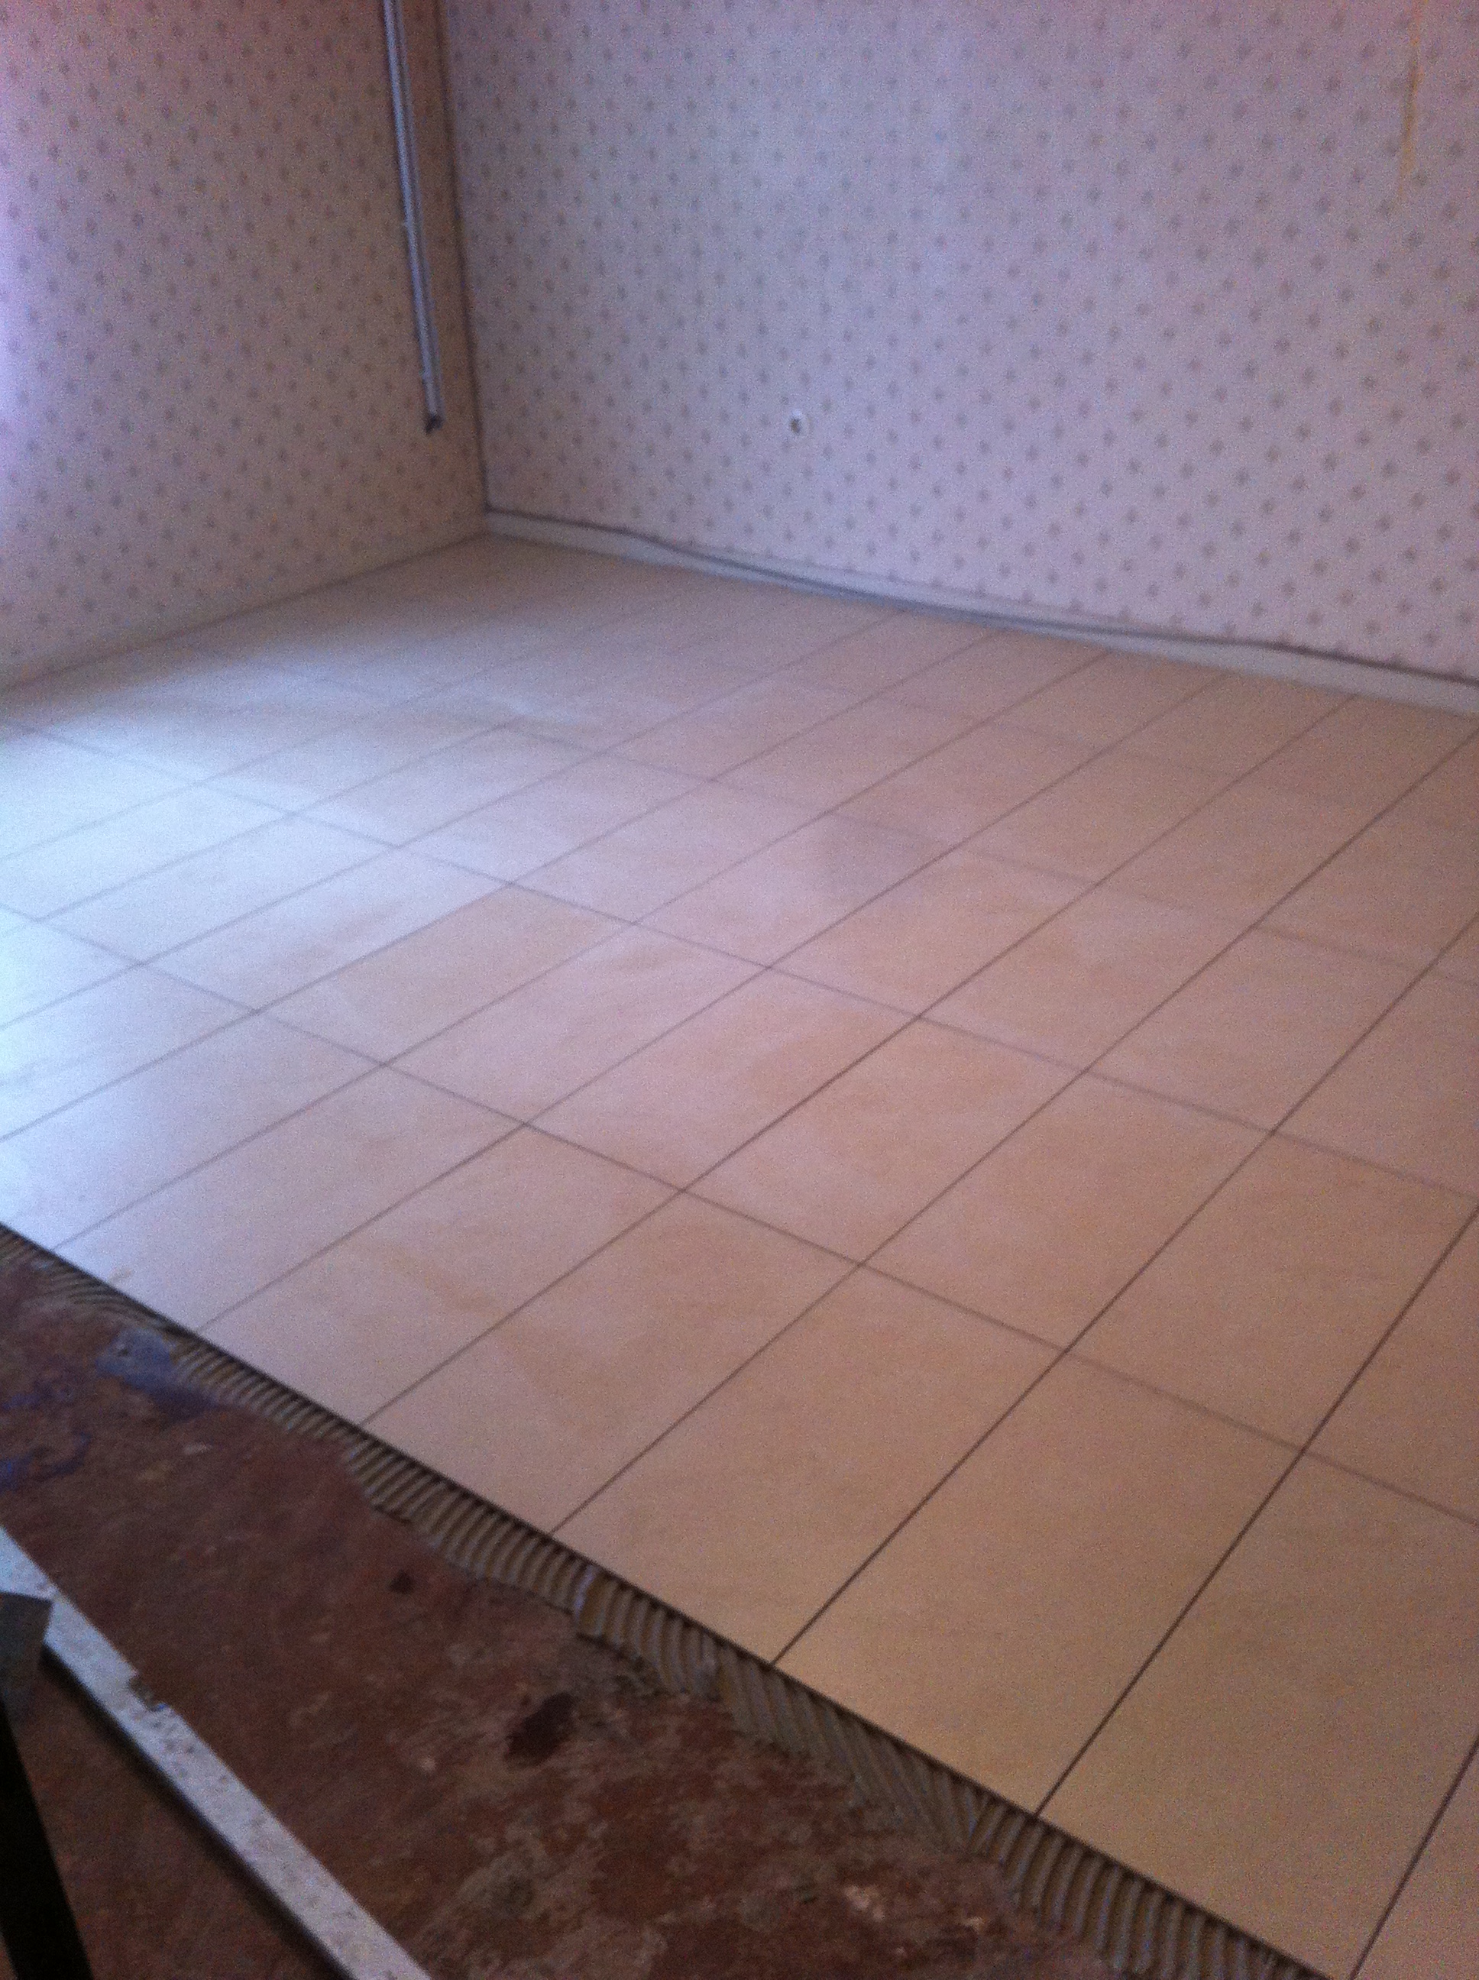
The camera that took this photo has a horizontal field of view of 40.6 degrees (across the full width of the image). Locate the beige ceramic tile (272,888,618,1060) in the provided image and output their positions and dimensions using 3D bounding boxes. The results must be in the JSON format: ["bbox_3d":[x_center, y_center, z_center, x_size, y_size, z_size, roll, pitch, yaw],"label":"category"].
[{"bbox_3d":[-0.488,-0.036,3.407,0.300,0.010,0.600,18,34,33],"label":"beige ceramic tile"}]

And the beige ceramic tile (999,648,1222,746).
[{"bbox_3d":[0.848,-0.656,4.506,0.300,0.010,0.570,19,34,33],"label":"beige ceramic tile"}]

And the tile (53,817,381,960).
[{"bbox_3d":[-0.971,-0.197,3.761,0.300,0.010,0.600,19,34,33],"label":"tile"}]

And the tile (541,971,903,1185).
[{"bbox_3d":[-0.013,0.129,3.097,0.300,0.010,0.600,19,34,33],"label":"tile"}]

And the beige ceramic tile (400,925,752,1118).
[{"bbox_3d":[-0.251,0.044,3.238,0.300,0.010,0.600,18,34,33],"label":"beige ceramic tile"}]

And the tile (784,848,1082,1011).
[{"bbox_3d":[0.360,-0.108,3.523,0.300,0.010,0.600,19,34,33],"label":"tile"}]

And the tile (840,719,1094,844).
[{"bbox_3d":[0.487,-0.425,4.098,0.300,0.010,0.600,19,34,33],"label":"tile"}]

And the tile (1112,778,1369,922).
[{"bbox_3d":[0.967,-0.263,3.766,0.300,0.010,0.600,19,34,33],"label":"tile"}]

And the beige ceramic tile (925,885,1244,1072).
[{"bbox_3d":[0.590,-0.028,3.326,0.300,0.010,0.600,18,34,33],"label":"beige ceramic tile"}]

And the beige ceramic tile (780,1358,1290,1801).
[{"bbox_3d":[0.335,0.601,2.134,0.300,0.010,0.600,18,34,33],"label":"beige ceramic tile"}]

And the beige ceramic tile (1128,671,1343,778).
[{"bbox_3d":[1.103,-0.582,4.370,0.300,0.010,0.600,19,34,33],"label":"beige ceramic tile"}]

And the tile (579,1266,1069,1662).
[{"bbox_3d":[0.097,0.527,2.347,0.300,0.010,0.600,19,34,33],"label":"tile"}]

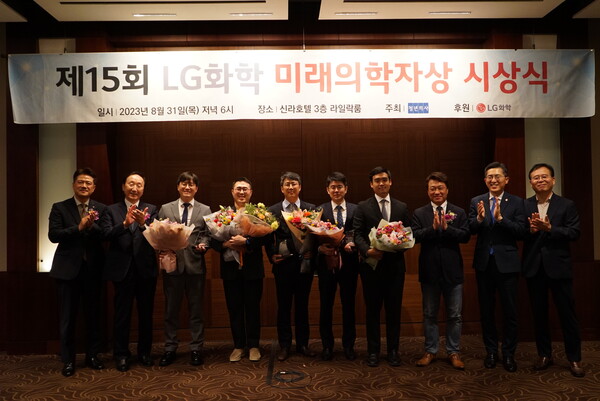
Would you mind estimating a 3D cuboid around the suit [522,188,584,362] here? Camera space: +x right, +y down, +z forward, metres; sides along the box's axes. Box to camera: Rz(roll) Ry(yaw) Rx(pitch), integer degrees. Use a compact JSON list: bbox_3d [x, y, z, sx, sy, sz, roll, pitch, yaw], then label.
[{"bbox_3d":[2.117,0.641,4.072,0.513,1.438,0.440,-2,-2,30],"label":"suit"}]

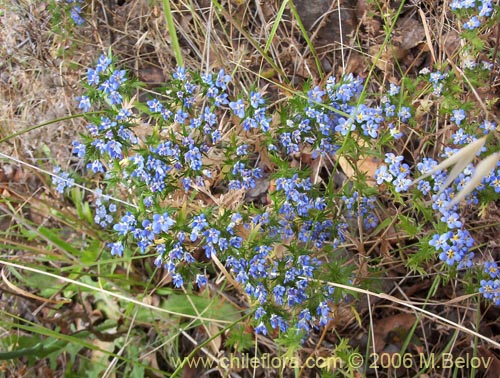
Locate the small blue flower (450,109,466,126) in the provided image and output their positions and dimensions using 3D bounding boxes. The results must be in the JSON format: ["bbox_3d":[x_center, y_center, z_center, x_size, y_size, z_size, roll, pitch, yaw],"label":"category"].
[{"bbox_3d":[0.166,-0.057,0.450,0.013,0.008,0.015,0,73,0],"label":"small blue flower"}]

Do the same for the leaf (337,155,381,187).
[{"bbox_3d":[0.098,-0.017,0.510,0.044,0.010,0.034,0,52,0],"label":"leaf"}]

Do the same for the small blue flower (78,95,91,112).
[{"bbox_3d":[-0.136,-0.070,0.465,0.012,0.009,0.014,0,75,6],"label":"small blue flower"}]

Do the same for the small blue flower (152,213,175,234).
[{"bbox_3d":[-0.060,0.024,0.395,0.015,0.009,0.015,0,66,-6],"label":"small blue flower"}]

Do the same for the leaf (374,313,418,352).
[{"bbox_3d":[0.120,0.119,0.470,0.040,0.010,0.036,0,52,0],"label":"leaf"}]

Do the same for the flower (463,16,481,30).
[{"bbox_3d":[0.194,-0.145,0.495,0.015,0.008,0.013,0,53,0],"label":"flower"}]

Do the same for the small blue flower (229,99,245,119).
[{"bbox_3d":[-0.011,-0.064,0.450,0.013,0.009,0.015,0,75,6],"label":"small blue flower"}]

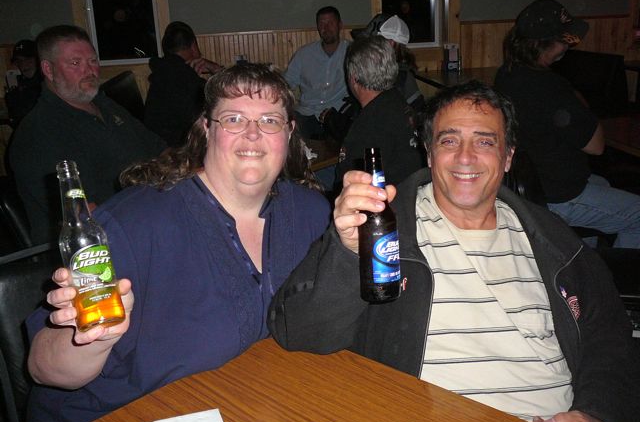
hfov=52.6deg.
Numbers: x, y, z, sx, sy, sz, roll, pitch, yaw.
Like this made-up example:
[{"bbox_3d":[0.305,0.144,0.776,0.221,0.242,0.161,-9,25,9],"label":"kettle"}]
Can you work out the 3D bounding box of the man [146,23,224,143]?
[{"bbox_3d":[-0.646,-0.359,3.393,0.540,1.200,0.660,14,24,39],"label":"man"}]

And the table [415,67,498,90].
[{"bbox_3d":[1.099,-0.522,4.481,0.800,0.750,1.100,-1,19,6],"label":"table"}]

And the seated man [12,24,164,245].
[{"bbox_3d":[-0.659,0.029,2.078,0.680,1.200,0.580,11,22,34],"label":"seated man"}]

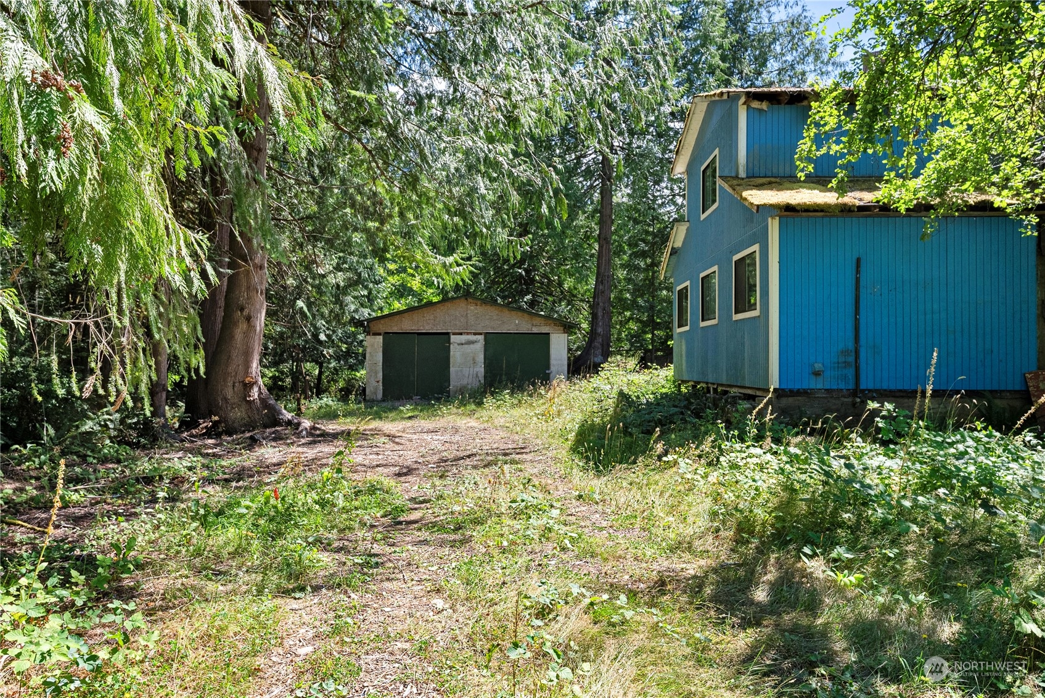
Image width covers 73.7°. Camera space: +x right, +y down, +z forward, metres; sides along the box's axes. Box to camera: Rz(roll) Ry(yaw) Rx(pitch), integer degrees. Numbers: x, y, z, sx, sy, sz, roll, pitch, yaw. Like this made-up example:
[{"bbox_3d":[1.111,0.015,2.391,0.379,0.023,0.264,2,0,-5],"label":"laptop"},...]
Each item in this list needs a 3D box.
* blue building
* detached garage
[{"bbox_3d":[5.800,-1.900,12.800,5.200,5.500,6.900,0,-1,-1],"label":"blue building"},{"bbox_3d":[-2.200,0.060,28.800,7.900,3.750,7.400,0,-1,-2],"label":"detached garage"}]

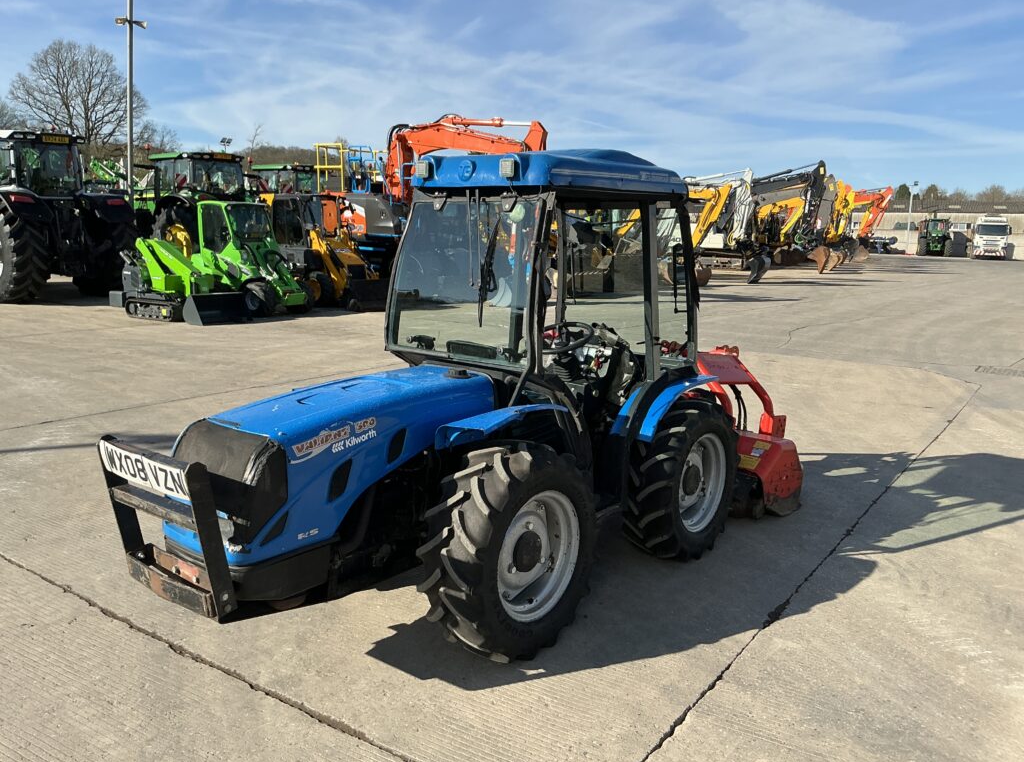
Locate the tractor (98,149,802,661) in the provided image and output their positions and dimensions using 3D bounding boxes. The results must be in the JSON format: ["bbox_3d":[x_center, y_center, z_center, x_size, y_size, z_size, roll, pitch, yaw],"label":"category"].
[{"bbox_3d":[0.170,-0.081,4.276,1.280,2.230,4.310,10,13,38],"label":"tractor"}]

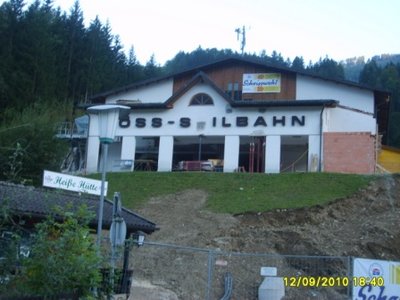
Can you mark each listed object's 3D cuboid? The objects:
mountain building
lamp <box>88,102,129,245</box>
[{"bbox_3d":[3.744,-1.754,54.969,25.428,9.912,17.000,0,-10,14],"label":"mountain building"},{"bbox_3d":[-1.605,1.229,9.660,0.700,4.000,0.700,2,-10,0],"label":"lamp"}]

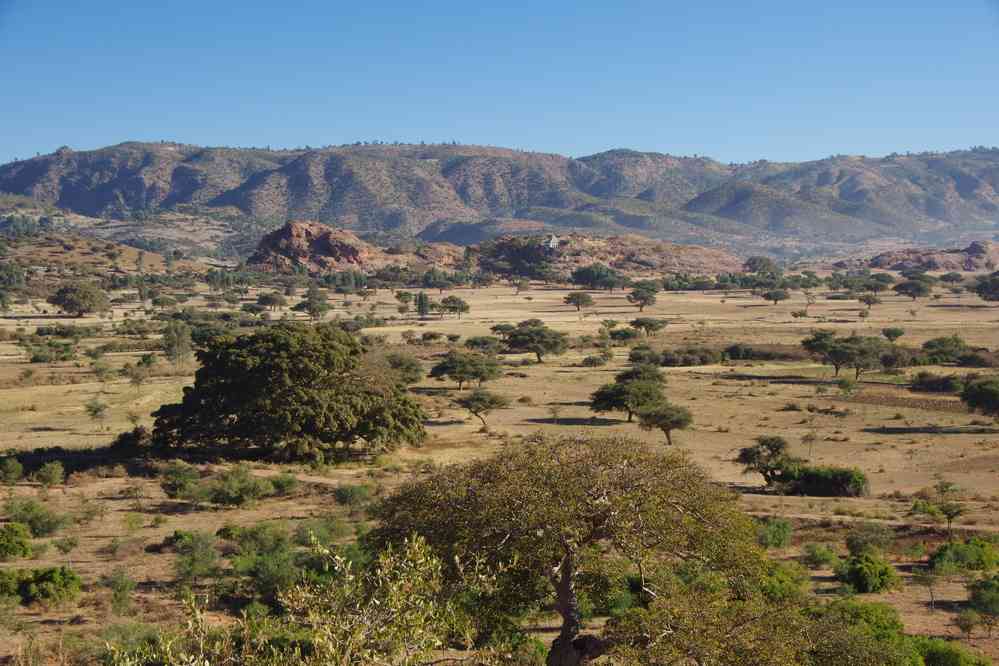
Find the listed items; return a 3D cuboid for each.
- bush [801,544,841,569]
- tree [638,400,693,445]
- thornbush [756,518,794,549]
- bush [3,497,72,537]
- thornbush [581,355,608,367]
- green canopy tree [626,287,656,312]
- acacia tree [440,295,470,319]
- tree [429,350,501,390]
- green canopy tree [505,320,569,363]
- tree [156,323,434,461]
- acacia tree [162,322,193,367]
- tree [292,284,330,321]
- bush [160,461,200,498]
[{"bbox_3d":[22.890,15.830,126.580,2.710,1.640,2.570,0,3,0],"label":"bush"},{"bbox_3d":[20.530,11.136,220.965,6.970,5.470,6.620,0,3,5],"label":"tree"},{"bbox_3d":[23.234,17.002,150.589,3.220,2.540,3.060,1,3,9],"label":"thornbush"},{"bbox_3d":[-38.345,14.904,147.394,5.480,3.260,4.320,0,3,0],"label":"bush"},{"bbox_3d":[18.564,5.374,347.026,5.470,2.340,5.200,0,3,3],"label":"thornbush"},{"bbox_3d":[47.740,-11.180,596.840,10.090,8.250,9.580,0,3,0],"label":"green canopy tree"},{"bbox_3d":[-13.510,-7.980,545.120,9.210,7.070,8.750,0,3,0],"label":"acacia tree"},{"bbox_3d":[-5.520,5.840,279.970,11.360,6.160,9.650,0,3,0],"label":"tree"},{"bbox_3d":[7.400,1.700,355.180,12.800,8.400,12.160,0,3,1],"label":"green canopy tree"},{"bbox_3d":[-23.250,5.980,196.260,30.340,14.300,27.300,0,3,0],"label":"tree"},{"bbox_3d":[-59.800,2.040,329.600,5.570,8.740,5.290,0,3,0],"label":"acacia tree"},{"bbox_3d":[-52.279,-8.378,493.844,10.570,9.820,8.990,0,3,0],"label":"tree"},{"bbox_3d":[-32.168,14.727,178.525,4.220,3.820,4.010,-1,3,-10],"label":"bush"}]

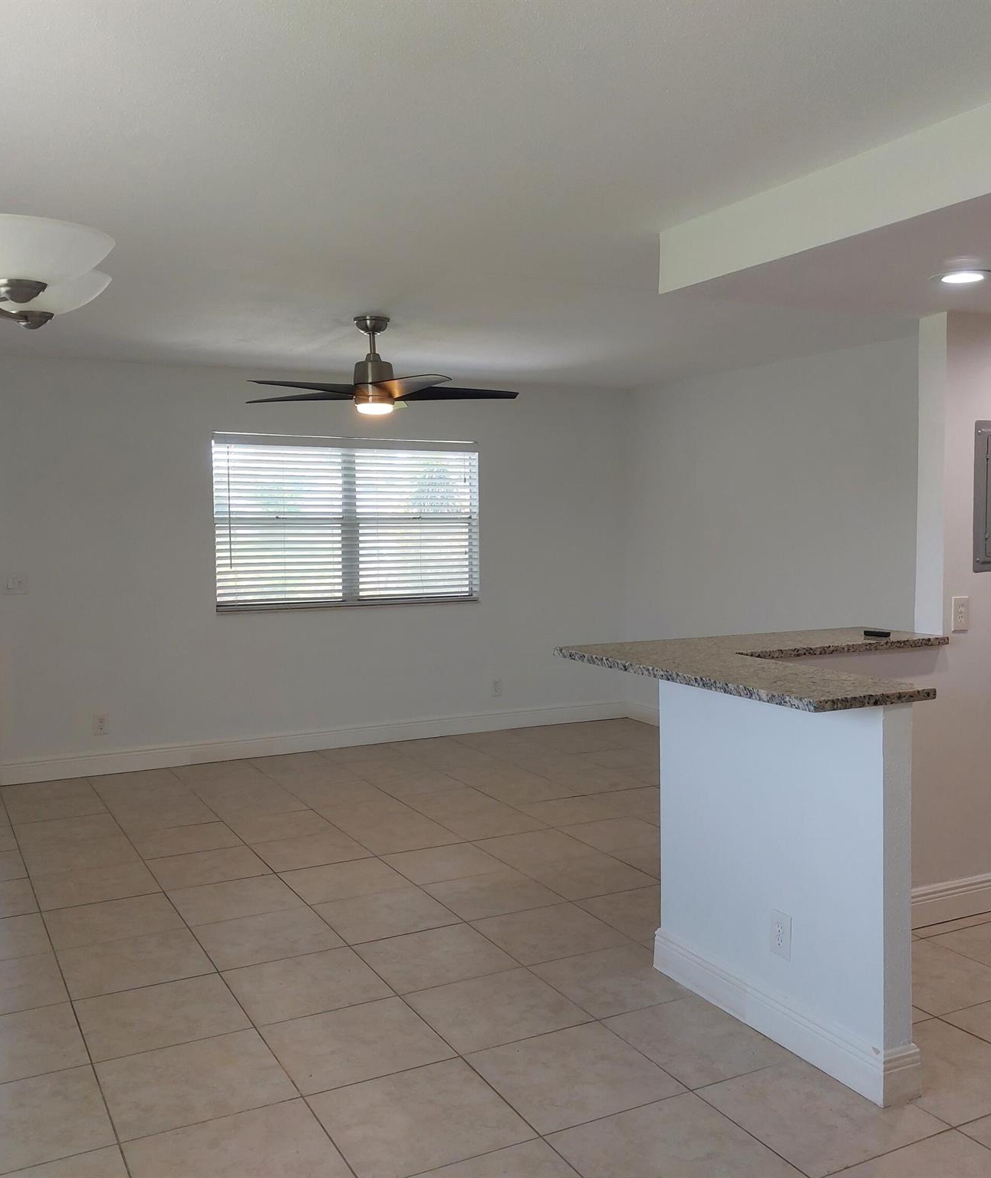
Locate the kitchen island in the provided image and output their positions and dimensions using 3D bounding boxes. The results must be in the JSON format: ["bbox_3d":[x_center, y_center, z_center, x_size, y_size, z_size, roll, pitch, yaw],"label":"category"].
[{"bbox_3d":[1.121,0.749,3.532,1.442,1.076,1.242,-2,4,-28],"label":"kitchen island"}]

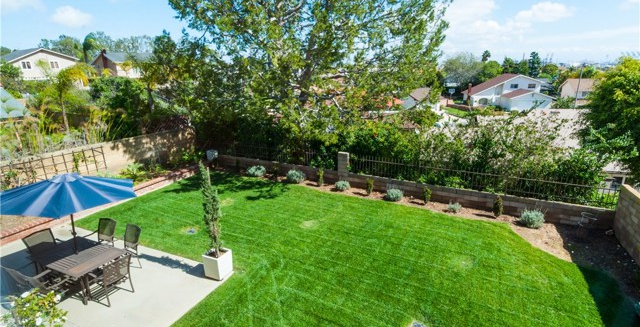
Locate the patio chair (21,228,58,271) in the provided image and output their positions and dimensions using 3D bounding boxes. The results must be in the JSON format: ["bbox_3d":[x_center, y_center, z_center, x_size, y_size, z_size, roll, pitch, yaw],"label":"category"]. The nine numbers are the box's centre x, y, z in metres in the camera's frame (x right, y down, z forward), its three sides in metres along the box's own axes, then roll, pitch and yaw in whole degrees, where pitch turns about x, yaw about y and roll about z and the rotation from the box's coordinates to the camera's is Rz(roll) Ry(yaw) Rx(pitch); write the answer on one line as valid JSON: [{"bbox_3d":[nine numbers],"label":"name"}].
[{"bbox_3d":[-6.186,2.163,7.339,0.660,0.960,0.580,8,20,24],"label":"patio chair"}]

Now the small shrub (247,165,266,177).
[{"bbox_3d":[-2.678,0.337,13.480,0.820,0.450,0.780,0,18,0],"label":"small shrub"}]

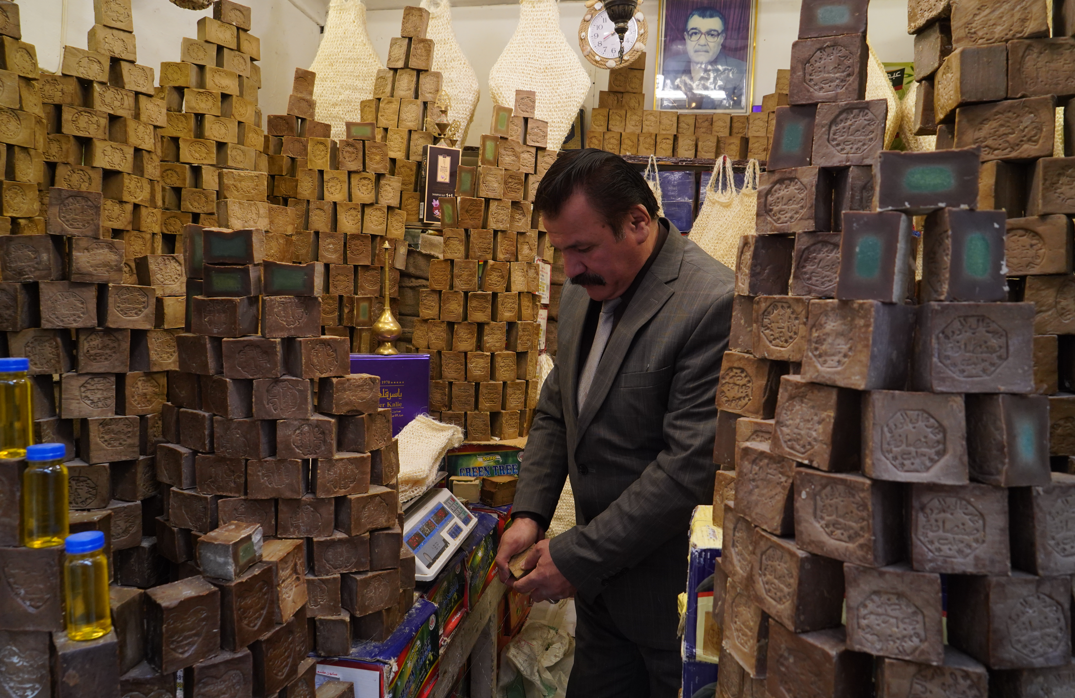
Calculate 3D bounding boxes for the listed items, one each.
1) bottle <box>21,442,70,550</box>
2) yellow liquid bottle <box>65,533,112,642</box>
[{"bbox_3d":[-0.476,0.142,0.696,0.035,0.095,0.035,2,5,0],"label":"bottle"},{"bbox_3d":[-0.430,0.226,0.685,0.036,0.095,0.036,2,5,0],"label":"yellow liquid bottle"}]

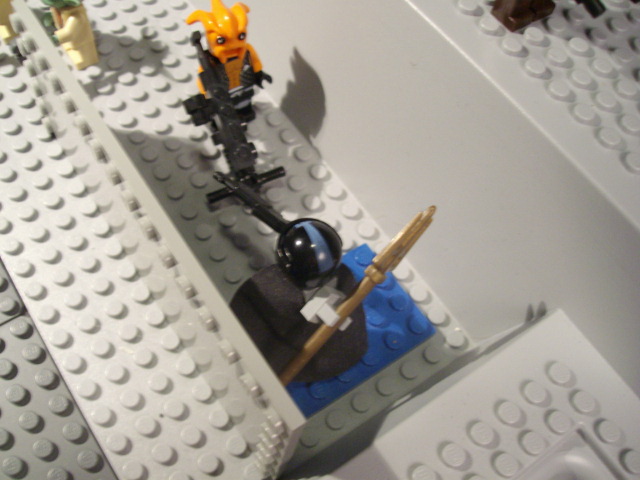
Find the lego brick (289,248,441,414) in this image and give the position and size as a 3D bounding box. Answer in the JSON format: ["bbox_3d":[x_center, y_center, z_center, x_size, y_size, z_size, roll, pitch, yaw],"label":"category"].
[{"bbox_3d":[0.002,0.024,0.174,0.048,0.005,0.032,-29,66,-20],"label":"lego brick"}]

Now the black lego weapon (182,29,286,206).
[{"bbox_3d":[-0.028,-0.035,0.189,0.024,0.011,0.046,-24,100,-18],"label":"black lego weapon"}]

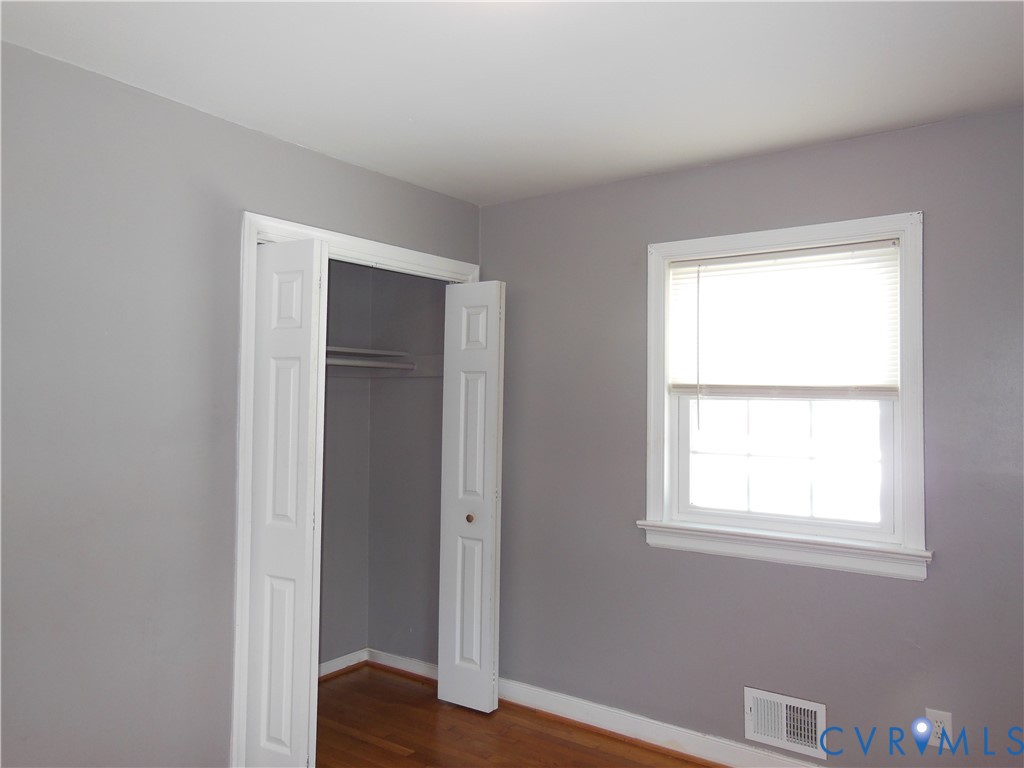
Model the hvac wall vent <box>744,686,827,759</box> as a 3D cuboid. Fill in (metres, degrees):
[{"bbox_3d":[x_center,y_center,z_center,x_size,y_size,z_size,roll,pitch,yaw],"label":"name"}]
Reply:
[{"bbox_3d":[1.030,1.280,2.796,0.300,0.197,0.025,0,-2,36],"label":"hvac wall vent"}]

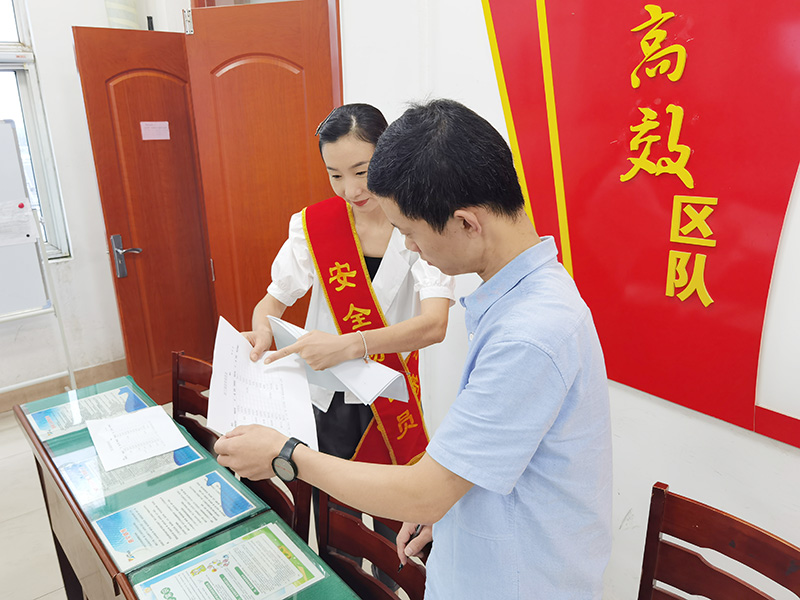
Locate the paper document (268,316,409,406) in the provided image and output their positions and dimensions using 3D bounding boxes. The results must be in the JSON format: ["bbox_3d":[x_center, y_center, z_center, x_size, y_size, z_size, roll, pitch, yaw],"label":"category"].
[{"bbox_3d":[-0.122,0.122,1.170,0.270,0.105,0.085,24,25,18],"label":"paper document"}]

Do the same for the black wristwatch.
[{"bbox_3d":[-0.173,0.250,0.940,0.041,0.055,0.048,6,24,27],"label":"black wristwatch"}]

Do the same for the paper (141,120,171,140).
[{"bbox_3d":[-1.294,-0.895,3.182,0.142,0.092,0.004,-15,22,-38],"label":"paper"}]

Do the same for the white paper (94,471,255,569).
[{"bbox_3d":[-0.508,0.485,1.356,0.297,0.005,0.210,-15,22,-39],"label":"white paper"}]

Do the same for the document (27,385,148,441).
[{"bbox_3d":[-0.958,0.343,1.853,0.297,0.005,0.210,-16,22,-39],"label":"document"}]

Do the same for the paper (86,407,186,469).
[{"bbox_3d":[-0.750,0.382,1.709,0.210,0.005,0.297,-13,20,-33],"label":"paper"}]

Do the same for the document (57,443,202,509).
[{"bbox_3d":[-0.697,0.425,1.566,0.297,0.005,0.210,-15,22,-38],"label":"document"}]

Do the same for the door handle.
[{"bbox_3d":[-1.443,-0.234,3.204,0.131,0.228,0.060,-15,22,-38],"label":"door handle"}]

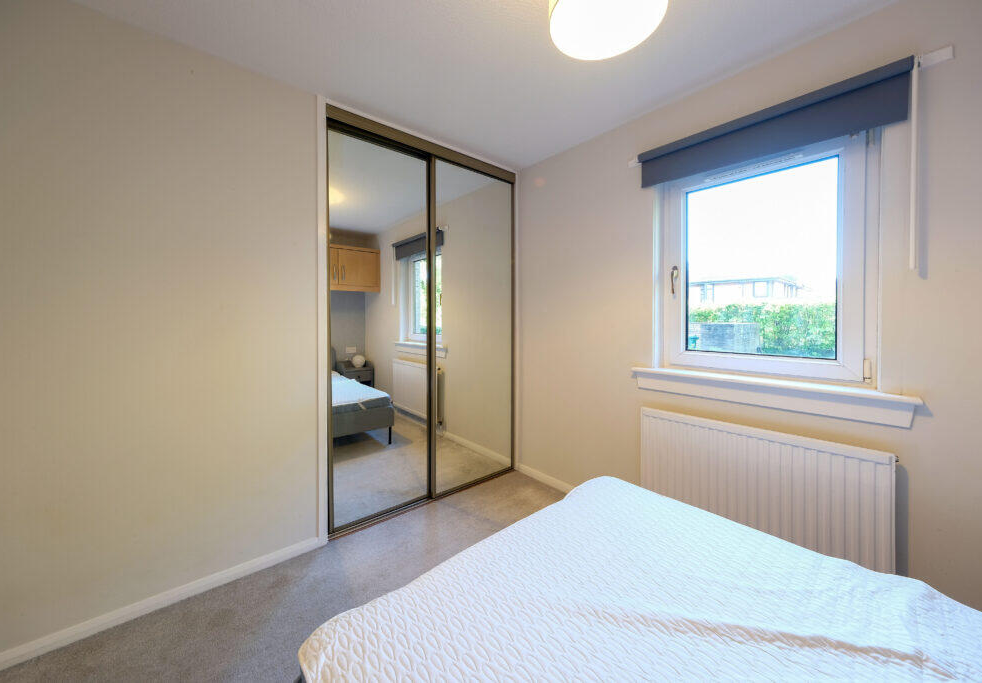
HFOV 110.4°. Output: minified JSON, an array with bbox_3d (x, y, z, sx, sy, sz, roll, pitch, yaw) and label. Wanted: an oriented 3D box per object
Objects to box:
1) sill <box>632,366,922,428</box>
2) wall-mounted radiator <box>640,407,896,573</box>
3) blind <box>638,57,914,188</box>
[{"bbox_3d":[1.269,0.246,1.704,0.155,0.122,1.088,-2,3,-42],"label":"sill"},{"bbox_3d":[1.215,0.702,1.648,0.090,0.595,0.944,-2,3,-42],"label":"wall-mounted radiator"},{"bbox_3d":[1.222,-0.973,1.644,0.065,0.203,1.025,-2,3,-42],"label":"blind"}]

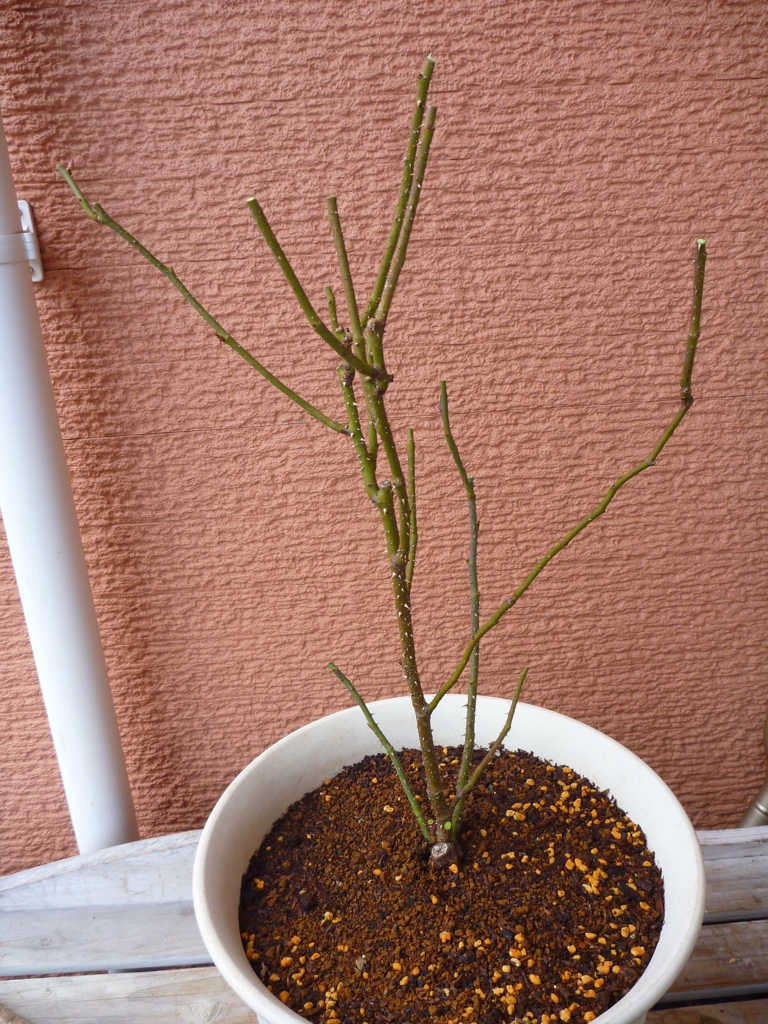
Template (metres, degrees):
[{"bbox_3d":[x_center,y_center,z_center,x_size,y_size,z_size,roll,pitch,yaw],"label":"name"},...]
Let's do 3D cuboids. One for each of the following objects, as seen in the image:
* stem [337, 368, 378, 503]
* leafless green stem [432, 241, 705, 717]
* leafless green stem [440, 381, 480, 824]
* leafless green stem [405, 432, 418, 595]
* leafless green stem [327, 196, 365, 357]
[{"bbox_3d":[-0.013,-0.040,0.428,0.007,0.071,0.012,-13,19,4],"label":"stem"},{"bbox_3d":[0.087,-0.004,0.434,0.136,0.256,0.050,-3,21,0],"label":"leafless green stem"},{"bbox_3d":[0.045,0.064,0.469,0.019,0.278,0.030,-3,21,0],"label":"leafless green stem"},{"bbox_3d":[0.015,0.000,0.439,0.006,0.090,0.009,0,21,-1],"label":"leafless green stem"},{"bbox_3d":[-0.018,-0.114,0.404,0.004,0.075,0.010,-9,18,2],"label":"leafless green stem"}]

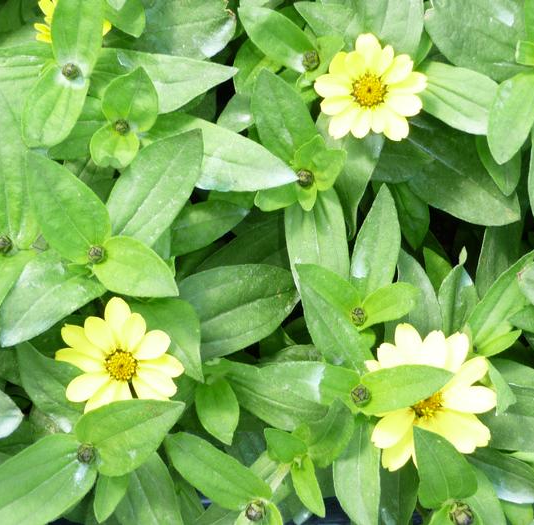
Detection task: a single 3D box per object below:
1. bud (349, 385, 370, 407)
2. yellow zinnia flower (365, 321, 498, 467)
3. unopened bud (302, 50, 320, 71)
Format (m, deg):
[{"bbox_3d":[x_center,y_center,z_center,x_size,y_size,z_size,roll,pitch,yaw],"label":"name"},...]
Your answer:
[{"bbox_3d":[0.038,0.055,0.600,0.009,0.009,0.009,0,63,0],"label":"bud"},{"bbox_3d":[0.078,0.065,0.690,0.061,0.018,0.065,0,78,0],"label":"yellow zinnia flower"},{"bbox_3d":[0.023,-0.105,0.755,0.009,0.009,0.009,0,70,0],"label":"unopened bud"}]

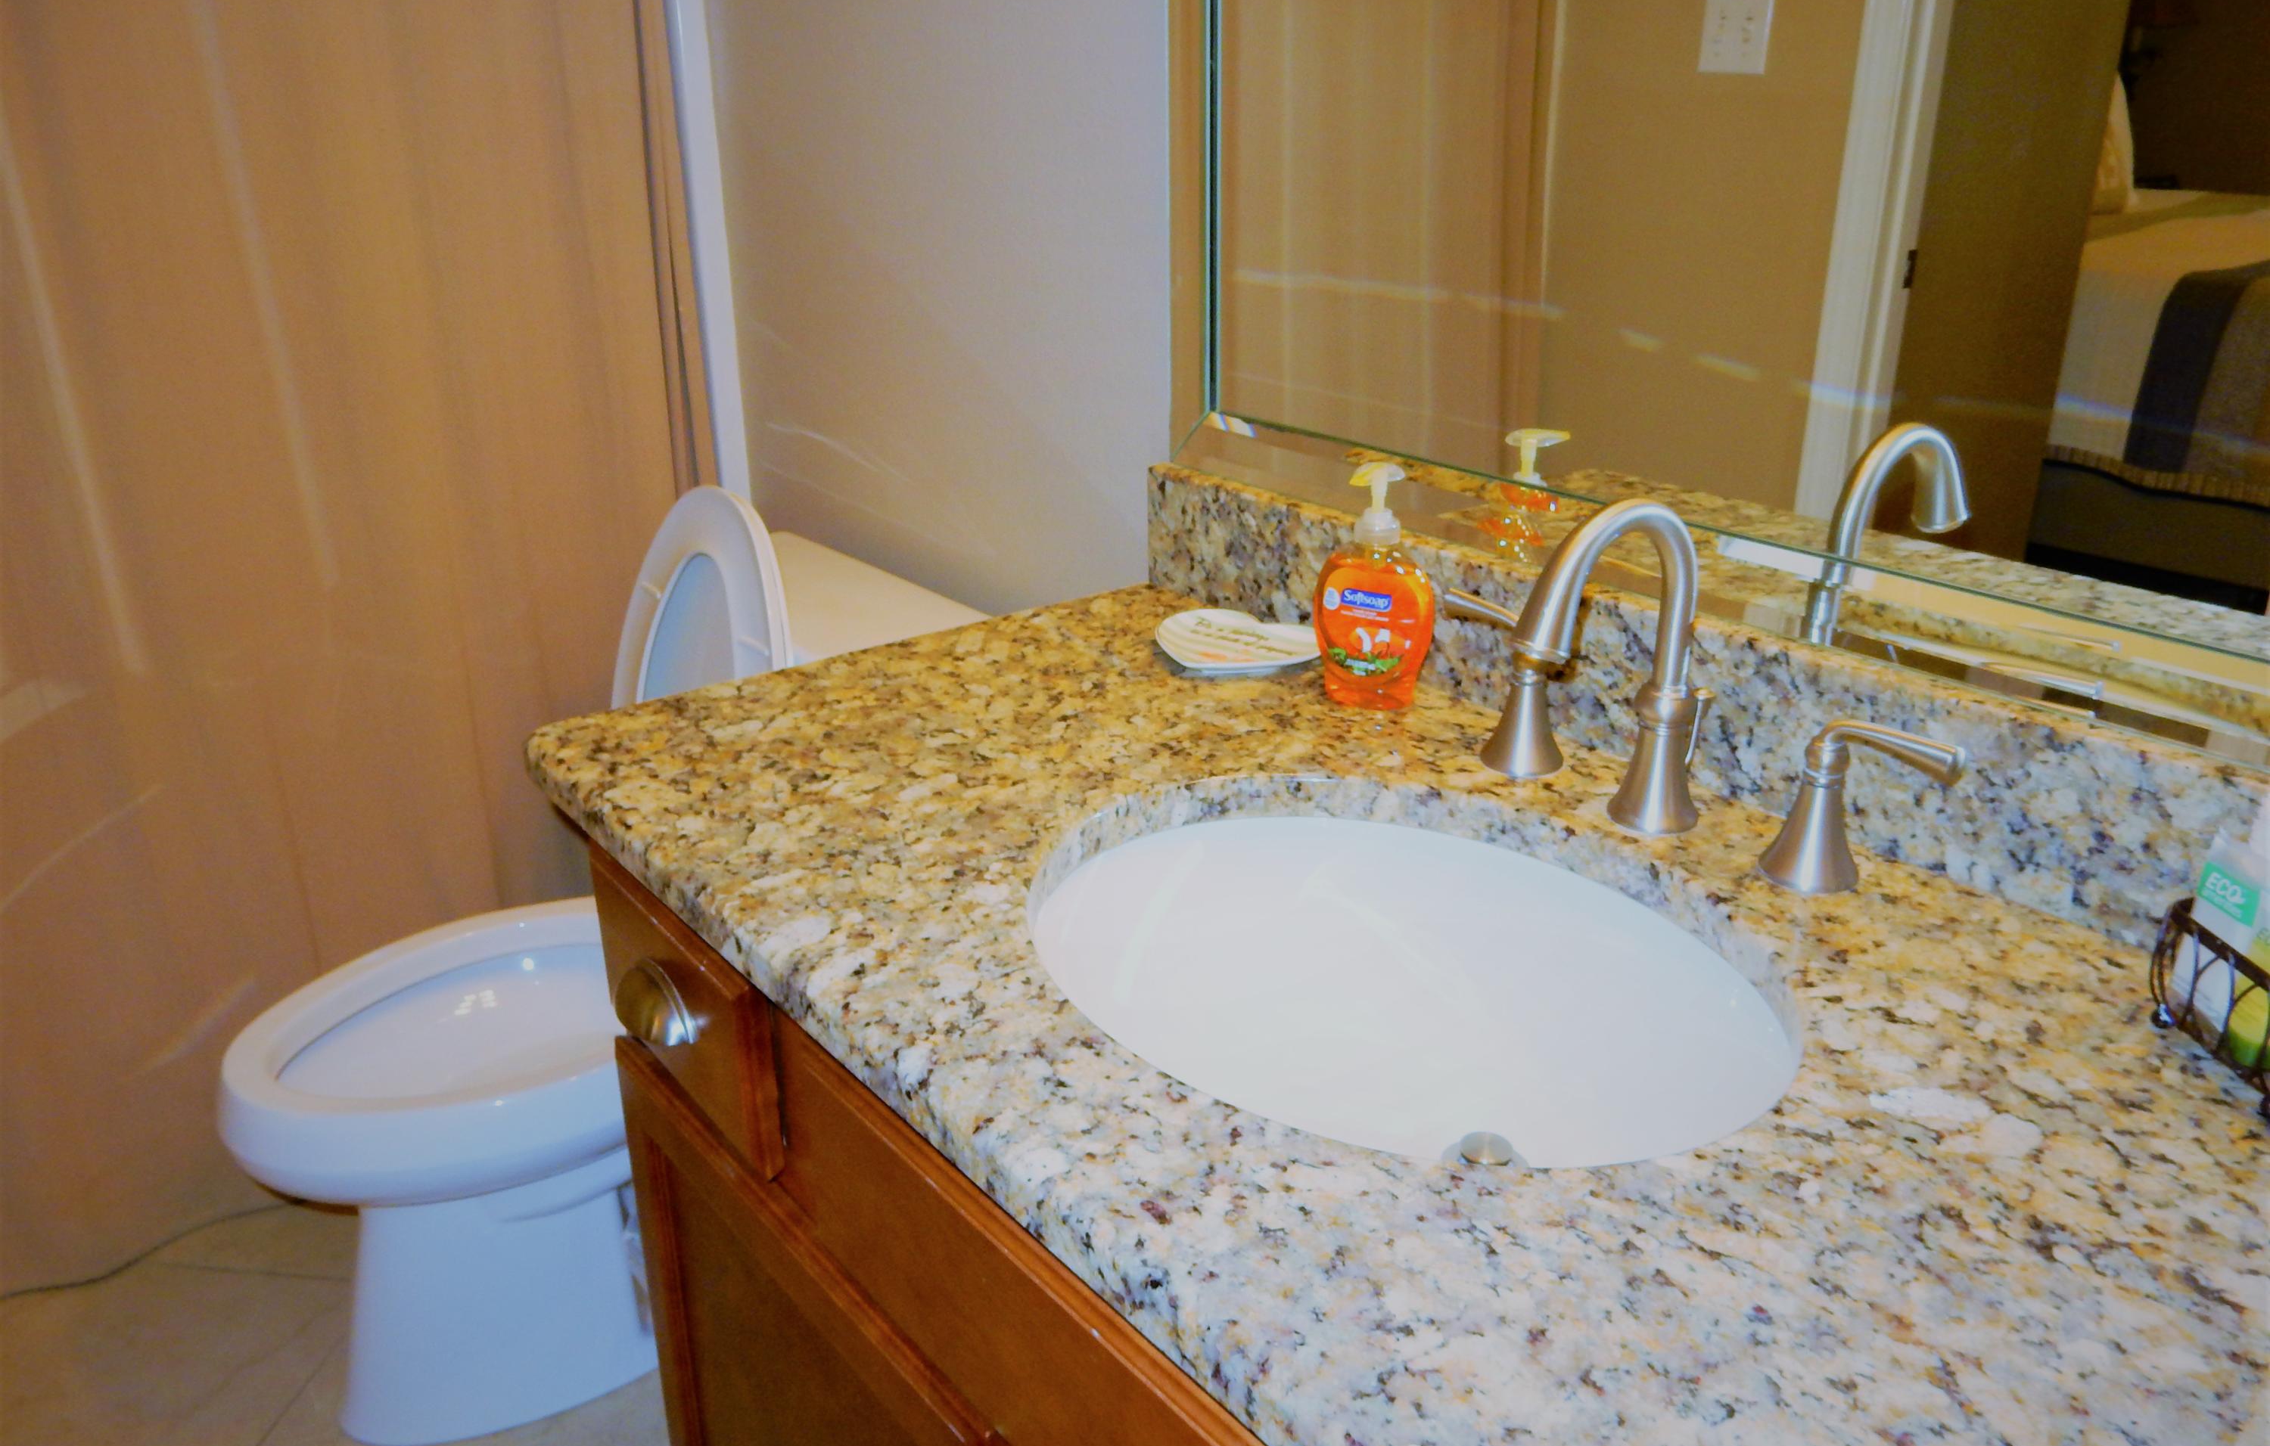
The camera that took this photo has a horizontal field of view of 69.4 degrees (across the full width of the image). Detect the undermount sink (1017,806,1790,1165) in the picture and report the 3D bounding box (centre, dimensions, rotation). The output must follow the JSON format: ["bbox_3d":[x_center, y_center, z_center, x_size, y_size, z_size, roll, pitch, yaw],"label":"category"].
[{"bbox_3d":[0.136,0.209,0.900,0.370,0.170,0.455,-17,27,-35],"label":"undermount sink"}]

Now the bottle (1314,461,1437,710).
[{"bbox_3d":[0.169,-0.097,1.147,0.089,0.171,0.060,12,25,28],"label":"bottle"}]

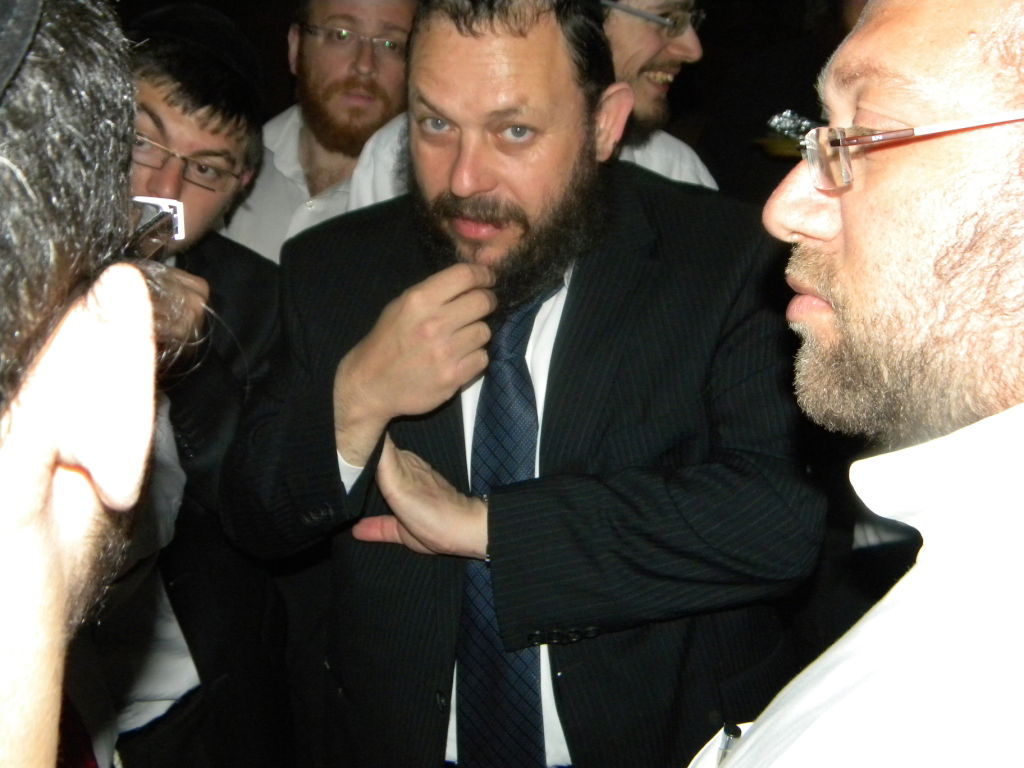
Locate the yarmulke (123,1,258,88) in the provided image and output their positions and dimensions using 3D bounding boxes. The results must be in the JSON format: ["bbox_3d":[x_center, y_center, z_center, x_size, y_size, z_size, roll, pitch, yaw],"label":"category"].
[{"bbox_3d":[-0.298,-0.329,1.140,0.155,0.062,0.160,21,1,-30],"label":"yarmulke"}]

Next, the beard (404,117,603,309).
[{"bbox_3d":[-0.010,-0.141,0.979,0.160,0.145,0.120,12,24,13],"label":"beard"}]

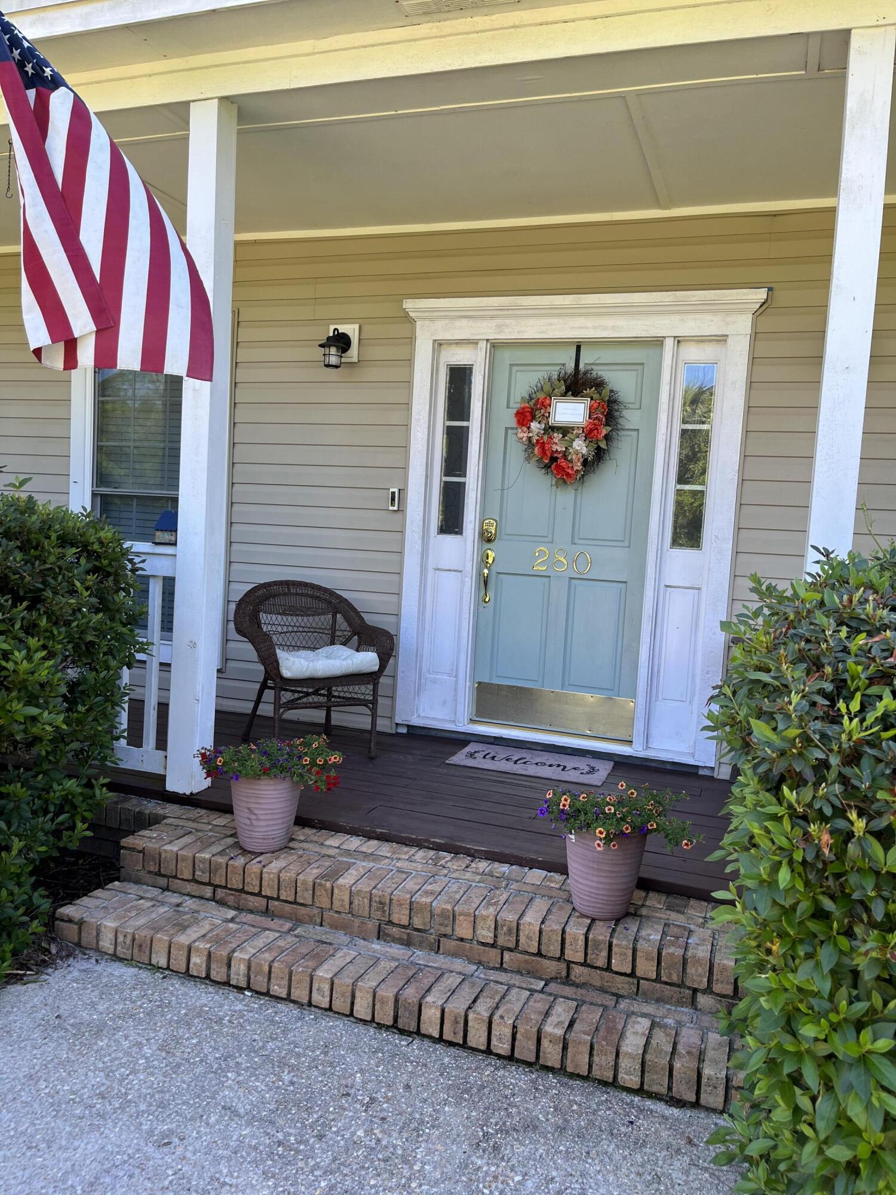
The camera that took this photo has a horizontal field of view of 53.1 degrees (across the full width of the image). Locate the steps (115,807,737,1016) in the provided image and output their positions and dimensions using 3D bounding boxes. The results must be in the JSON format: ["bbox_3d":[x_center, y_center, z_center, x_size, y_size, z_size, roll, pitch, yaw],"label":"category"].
[{"bbox_3d":[-0.064,1.045,3.118,2.257,0.163,0.451,5,5,19],"label":"steps"}]

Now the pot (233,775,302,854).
[{"bbox_3d":[-0.671,0.767,3.312,0.277,0.287,0.277,3,5,0],"label":"pot"}]

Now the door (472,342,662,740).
[{"bbox_3d":[0.604,-0.296,4.681,0.891,2.020,0.050,5,5,19],"label":"door"}]

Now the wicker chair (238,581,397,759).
[{"bbox_3d":[-0.702,0.351,4.547,0.653,0.832,0.634,1,5,-31],"label":"wicker chair"}]

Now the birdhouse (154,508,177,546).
[{"bbox_3d":[-1.144,-0.289,3.751,0.124,0.144,0.114,5,5,19],"label":"birdhouse"}]

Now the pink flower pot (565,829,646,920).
[{"bbox_3d":[0.504,0.867,2.905,0.277,0.292,0.277,3,5,0],"label":"pink flower pot"}]

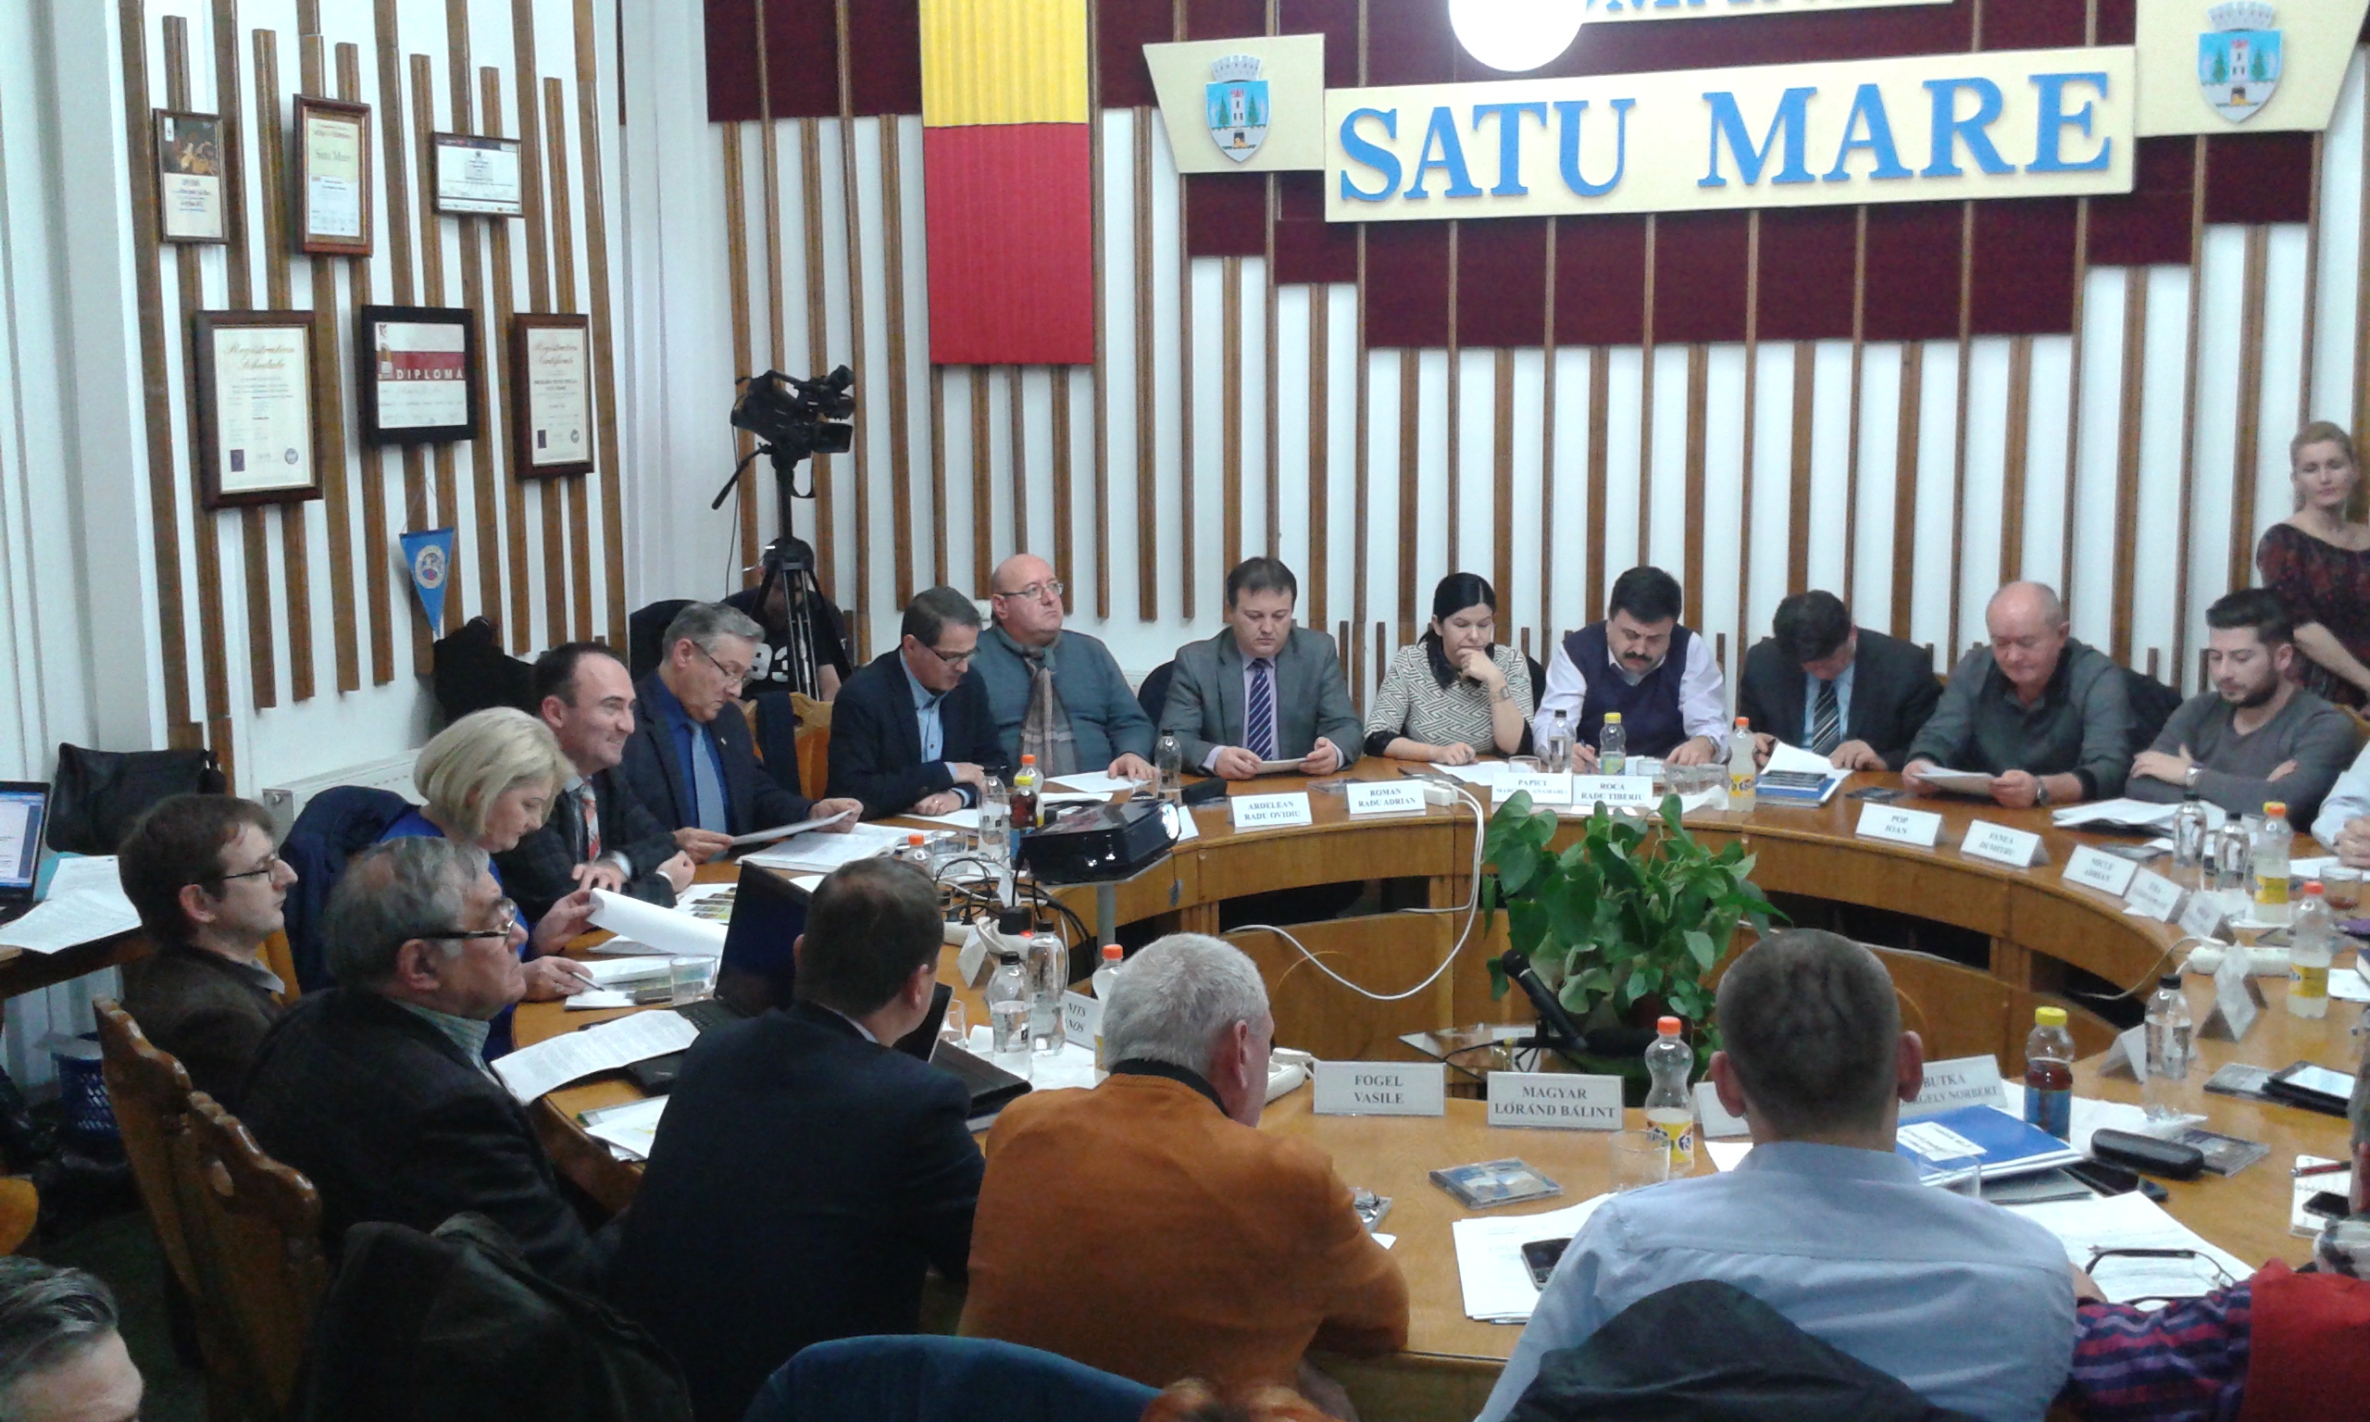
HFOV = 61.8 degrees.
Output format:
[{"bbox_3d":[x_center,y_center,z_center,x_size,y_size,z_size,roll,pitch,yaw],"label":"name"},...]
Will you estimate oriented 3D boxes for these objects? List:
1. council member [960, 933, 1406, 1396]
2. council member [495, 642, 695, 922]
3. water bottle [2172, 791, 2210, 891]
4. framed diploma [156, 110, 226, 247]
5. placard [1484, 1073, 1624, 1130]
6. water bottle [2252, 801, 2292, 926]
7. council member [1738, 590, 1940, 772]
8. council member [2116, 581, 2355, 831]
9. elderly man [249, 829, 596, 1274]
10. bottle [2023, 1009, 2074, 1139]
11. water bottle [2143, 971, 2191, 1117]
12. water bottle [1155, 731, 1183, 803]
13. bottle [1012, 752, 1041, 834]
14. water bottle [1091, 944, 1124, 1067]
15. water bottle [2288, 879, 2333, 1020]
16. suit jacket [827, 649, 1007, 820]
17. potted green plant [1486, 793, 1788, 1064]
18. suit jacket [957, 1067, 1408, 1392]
[{"bbox_3d":[0.045,0.833,2.376,0.560,1.270,0.750,2,10,19],"label":"council member"},{"bbox_3d":[-1.149,0.513,4.417,0.750,1.320,0.560,7,12,40],"label":"council member"},{"bbox_3d":[2.266,0.291,4.467,0.068,0.208,0.068,-1,8,0],"label":"water bottle"},{"bbox_3d":[-2.586,-1.387,5.150,0.025,0.335,0.225,2,10,20],"label":"framed diploma"},{"bbox_3d":[0.567,0.595,3.039,0.207,0.075,0.065,0,10,6],"label":"placard"},{"bbox_3d":[2.204,0.308,4.010,0.068,0.235,0.068,-1,10,0],"label":"water bottle"},{"bbox_3d":[1.807,0.294,5.660,0.580,1.270,0.750,4,11,26],"label":"council member"},{"bbox_3d":[2.637,0.359,5.048,0.570,1.325,0.750,9,13,44],"label":"council member"},{"bbox_3d":[-0.831,0.794,2.643,0.800,1.310,0.550,-8,11,-40],"label":"elderly man"},{"bbox_3d":[1.258,0.534,2.885,0.067,0.217,0.067,-1,10,0],"label":"bottle"},{"bbox_3d":[1.493,0.512,3.010,0.066,0.220,0.066,-1,10,0],"label":"water bottle"},{"bbox_3d":[-0.046,0.150,5.635,0.067,0.207,0.067,-1,8,0],"label":"water bottle"},{"bbox_3d":[-0.376,0.219,4.820,0.067,0.230,0.067,-1,10,0],"label":"bottle"},{"bbox_3d":[-0.115,0.496,3.203,0.066,0.232,0.066,-1,10,0],"label":"water bottle"},{"bbox_3d":[1.980,0.419,3.496,0.070,0.240,0.070,-1,8,0],"label":"water bottle"},{"bbox_3d":[-0.672,0.116,5.080,0.500,0.570,0.420,-9,13,-38],"label":"suit jacket"},{"bbox_3d":[0.933,0.464,4.080,0.600,0.600,0.540,-1,10,0],"label":"potted green plant"},{"bbox_3d":[0.023,0.714,2.351,0.530,0.560,0.450,4,11,25],"label":"suit jacket"}]

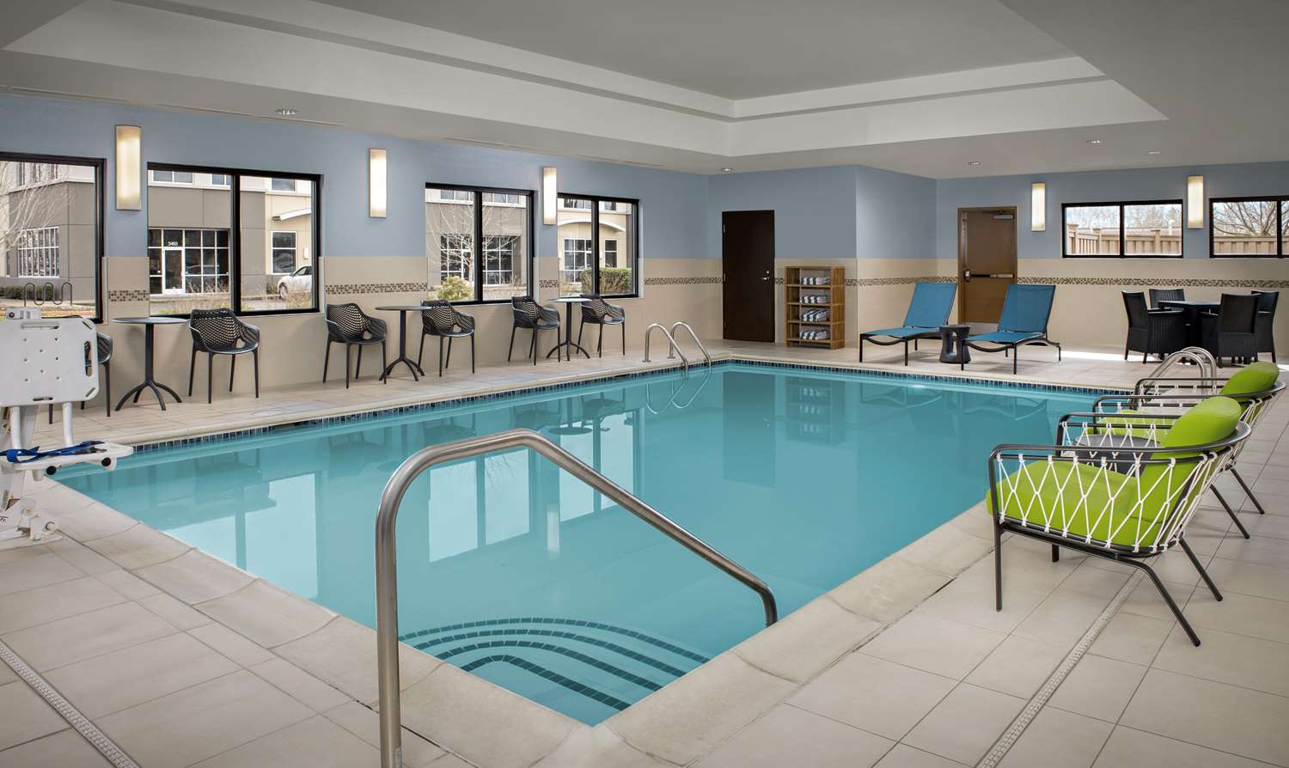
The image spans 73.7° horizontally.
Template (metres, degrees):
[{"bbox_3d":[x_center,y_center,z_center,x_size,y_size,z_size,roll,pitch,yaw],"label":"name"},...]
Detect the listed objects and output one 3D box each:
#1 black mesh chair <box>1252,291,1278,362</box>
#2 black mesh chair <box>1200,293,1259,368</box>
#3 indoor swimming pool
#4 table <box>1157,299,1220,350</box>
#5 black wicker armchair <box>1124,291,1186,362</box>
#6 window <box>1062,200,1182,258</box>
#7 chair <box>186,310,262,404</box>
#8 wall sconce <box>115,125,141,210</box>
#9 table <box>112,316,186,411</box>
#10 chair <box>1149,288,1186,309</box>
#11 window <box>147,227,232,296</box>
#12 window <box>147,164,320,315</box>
[{"bbox_3d":[7.450,-0.729,10.800,0.620,0.870,0.570,0,5,0],"label":"black mesh chair"},{"bbox_3d":[7.197,-0.660,10.582,0.520,0.880,0.590,1,7,6],"label":"black mesh chair"},{"bbox_3d":[0.600,0.916,6.946,4.850,1.200,7.850,7,11,40],"label":"indoor swimming pool"},{"bbox_3d":[6.702,-0.611,10.423,0.730,0.740,0.730,0,6,5],"label":"table"},{"bbox_3d":[6.336,-0.701,10.682,0.570,0.860,0.540,0,6,3],"label":"black wicker armchair"},{"bbox_3d":[7.118,-2.311,12.800,1.580,0.840,0.100,5,7,40],"label":"window"},{"bbox_3d":[-3.888,-0.270,7.945,0.590,0.810,0.550,5,8,44],"label":"chair"},{"bbox_3d":[-4.553,-1.907,7.581,0.100,0.710,0.190,6,9,40],"label":"wall sconce"},{"bbox_3d":[-4.295,-0.188,7.454,0.610,0.755,0.610,5,7,41],"label":"table"},{"bbox_3d":[7.406,-0.869,11.948,0.520,0.880,0.590,0,7,3],"label":"chair"},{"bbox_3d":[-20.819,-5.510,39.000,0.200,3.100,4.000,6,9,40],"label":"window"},{"bbox_3d":[-3.872,-1.358,8.156,0.100,1.360,1.610,5,7,41],"label":"window"}]

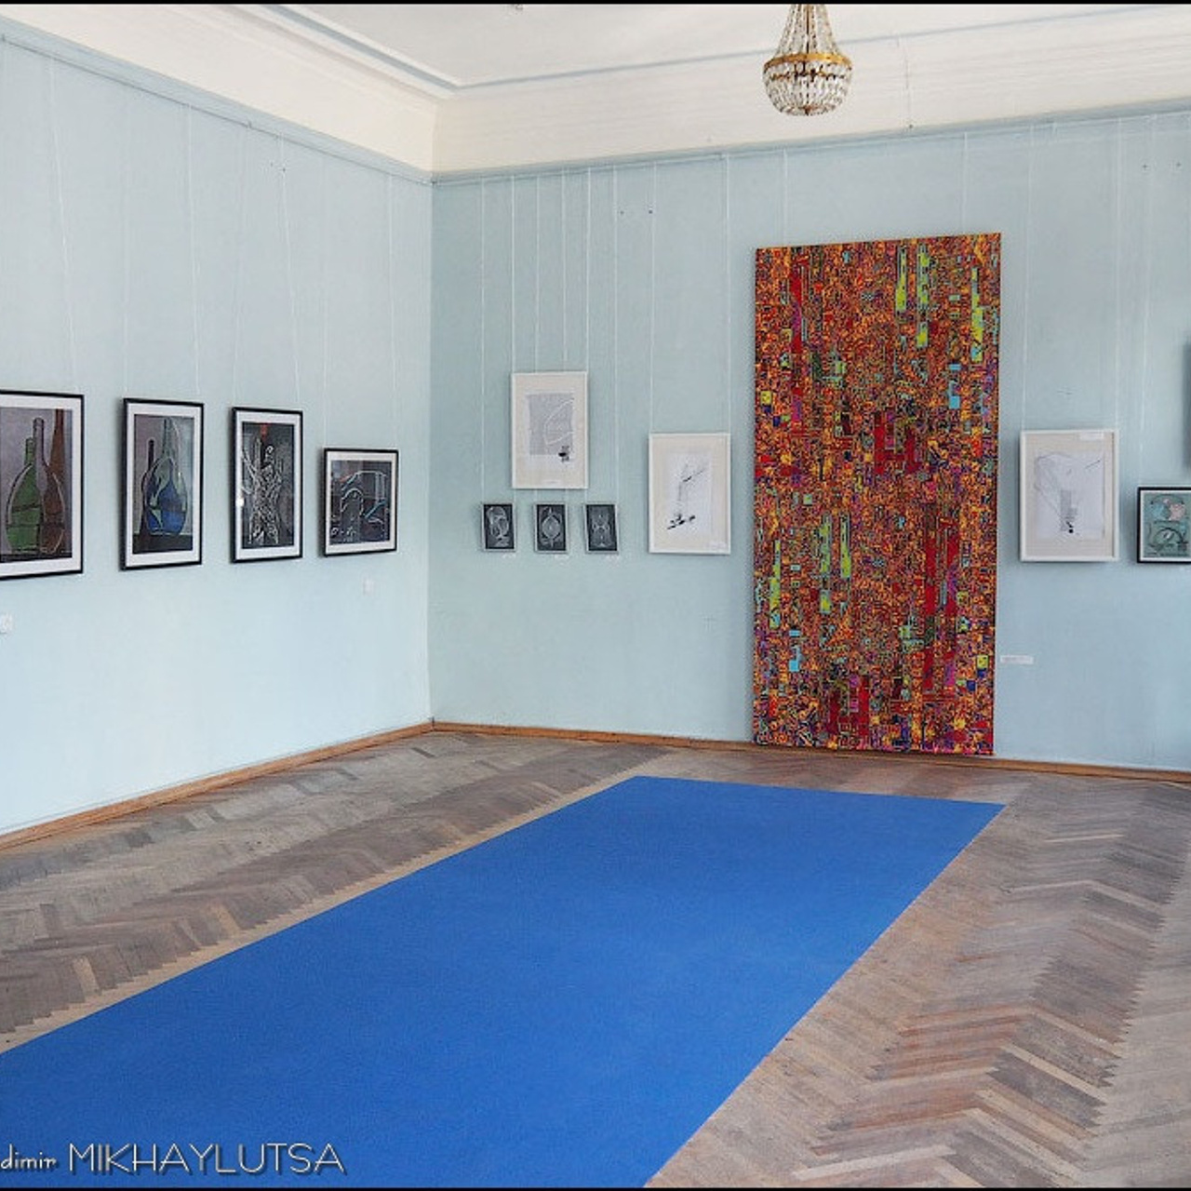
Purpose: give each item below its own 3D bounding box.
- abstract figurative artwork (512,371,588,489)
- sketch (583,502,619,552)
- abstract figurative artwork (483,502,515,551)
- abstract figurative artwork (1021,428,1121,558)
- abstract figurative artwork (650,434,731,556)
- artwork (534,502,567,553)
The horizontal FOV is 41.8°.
[{"bbox_3d":[-0.281,-1.013,9.596,0.506,0.713,0.030,1,4,24],"label":"abstract figurative artwork"},{"bbox_3d":[0.039,-0.407,9.499,0.205,0.296,0.020,1,4,24],"label":"sketch"},{"bbox_3d":[-0.605,-0.422,9.788,0.210,0.296,0.020,1,4,24],"label":"abstract figurative artwork"},{"bbox_3d":[2.537,-0.531,8.359,0.494,0.702,0.030,1,4,24],"label":"abstract figurative artwork"},{"bbox_3d":[0.560,-0.602,9.245,0.502,0.709,0.030,1,4,24],"label":"abstract figurative artwork"},{"bbox_3d":[-0.276,-0.413,9.640,0.211,0.300,0.020,1,4,24],"label":"artwork"}]

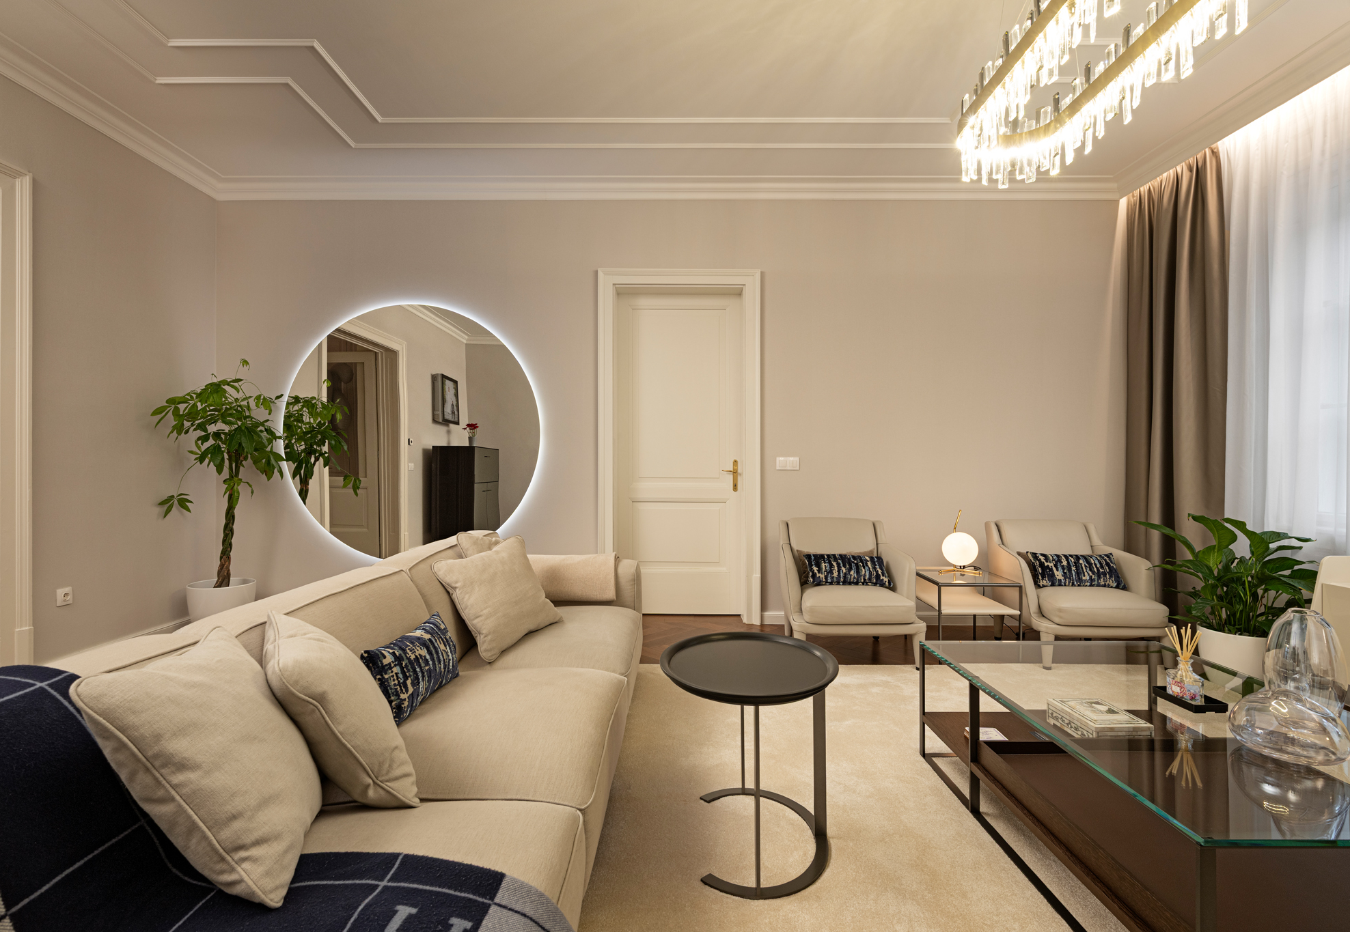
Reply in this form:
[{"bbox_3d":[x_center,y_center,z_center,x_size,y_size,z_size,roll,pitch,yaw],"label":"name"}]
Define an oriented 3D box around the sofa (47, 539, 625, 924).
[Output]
[{"bbox_3d":[-0.615,0.705,1.740,0.920,0.755,2.920,0,0,0],"label":"sofa"}]

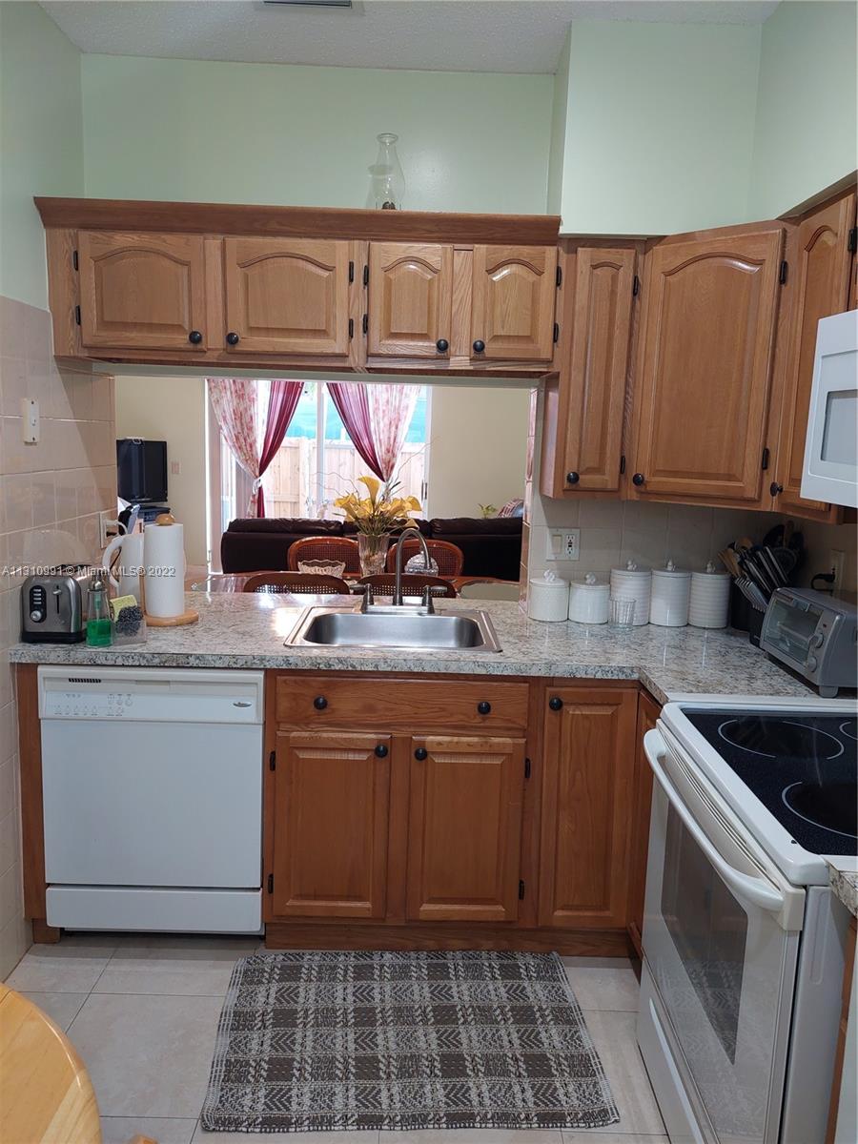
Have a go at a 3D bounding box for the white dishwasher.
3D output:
[{"bbox_3d":[-0.757,0.624,2.509,0.605,0.833,0.610,2,10,0],"label":"white dishwasher"}]

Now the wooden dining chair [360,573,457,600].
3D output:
[{"bbox_3d":[-0.097,0.417,3.784,0.480,0.930,0.550,2,10,0],"label":"wooden dining chair"}]

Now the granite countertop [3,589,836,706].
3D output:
[{"bbox_3d":[0.025,0.213,2.415,2.335,0.042,1.090,2,10,0],"label":"granite countertop"}]

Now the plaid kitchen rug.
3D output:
[{"bbox_3d":[-0.063,1.183,2.061,0.930,0.012,0.600,1,9,-4],"label":"plaid kitchen rug"}]

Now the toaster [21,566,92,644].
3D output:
[{"bbox_3d":[-1.044,0.083,2.316,0.175,0.188,0.270,2,10,0],"label":"toaster"}]

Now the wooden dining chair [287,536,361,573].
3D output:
[{"bbox_3d":[-0.589,0.298,4.438,0.480,0.950,0.550,2,9,0],"label":"wooden dining chair"}]

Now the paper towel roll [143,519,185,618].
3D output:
[{"bbox_3d":[-0.830,-0.014,2.486,0.122,0.295,0.122,2,10,0],"label":"paper towel roll"}]

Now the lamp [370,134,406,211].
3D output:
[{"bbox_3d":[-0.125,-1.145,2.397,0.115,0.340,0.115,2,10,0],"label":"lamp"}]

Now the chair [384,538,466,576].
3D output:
[{"bbox_3d":[-0.027,0.314,4.441,0.480,0.950,0.550,2,9,0],"label":"chair"}]

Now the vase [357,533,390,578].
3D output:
[{"bbox_3d":[-0.282,-0.047,3.966,0.150,0.280,0.150,2,9,0],"label":"vase"}]

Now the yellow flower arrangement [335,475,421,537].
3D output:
[{"bbox_3d":[-0.252,-0.322,3.920,0.430,0.290,0.380,2,9,0],"label":"yellow flower arrangement"}]

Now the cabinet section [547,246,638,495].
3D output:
[{"bbox_3d":[0.488,-0.598,2.464,0.190,0.713,0.305,2,8,0],"label":"cabinet section"}]

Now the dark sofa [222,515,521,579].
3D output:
[{"bbox_3d":[-0.414,0.020,6.115,2.200,0.950,0.950,0,10,-9],"label":"dark sofa"}]

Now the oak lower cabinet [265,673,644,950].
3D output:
[{"bbox_3d":[0.064,0.669,2.574,1.070,0.865,0.600,2,9,0],"label":"oak lower cabinet"}]

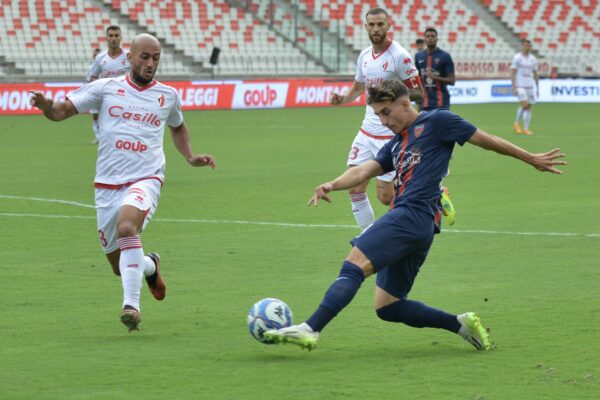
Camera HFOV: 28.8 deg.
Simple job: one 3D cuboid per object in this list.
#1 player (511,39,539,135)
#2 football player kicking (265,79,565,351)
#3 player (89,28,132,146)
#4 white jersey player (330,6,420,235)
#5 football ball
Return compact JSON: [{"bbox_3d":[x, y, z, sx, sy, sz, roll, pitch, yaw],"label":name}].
[{"bbox_3d":[4.186,-2.102,21.706,0.550,1.800,0.480,-1,7,-6],"label":"player"},{"bbox_3d":[0.540,0.090,5.713,1.200,1.340,1.000,-5,8,-33],"label":"football player kicking"},{"bbox_3d":[-2.147,-1.092,13.467,0.620,1.800,0.550,-1,7,-8],"label":"player"},{"bbox_3d":[0.660,-0.483,8.504,0.680,1.800,0.850,4,8,28],"label":"white jersey player"},{"bbox_3d":[-0.146,0.586,5.630,0.220,0.220,0.220,0,7,0],"label":"football ball"}]

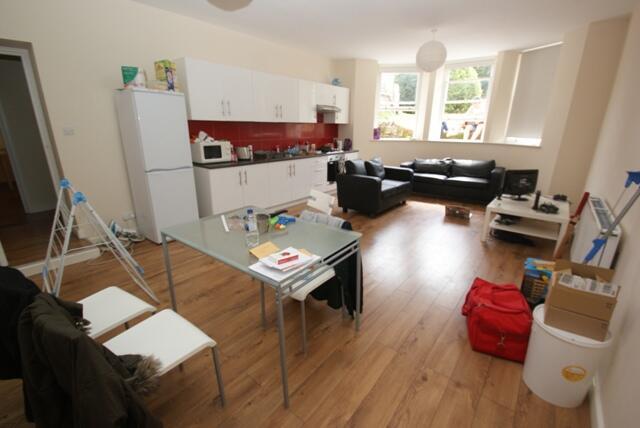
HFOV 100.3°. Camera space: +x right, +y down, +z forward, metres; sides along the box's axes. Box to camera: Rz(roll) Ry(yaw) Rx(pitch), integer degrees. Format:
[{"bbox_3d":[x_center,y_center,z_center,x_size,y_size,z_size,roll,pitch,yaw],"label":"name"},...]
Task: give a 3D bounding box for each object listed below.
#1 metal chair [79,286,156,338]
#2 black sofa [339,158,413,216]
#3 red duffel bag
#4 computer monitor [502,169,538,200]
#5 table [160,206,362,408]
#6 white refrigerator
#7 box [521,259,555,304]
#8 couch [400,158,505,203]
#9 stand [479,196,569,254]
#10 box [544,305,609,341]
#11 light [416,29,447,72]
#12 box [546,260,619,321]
[{"bbox_3d":[-1.303,0.594,1.517,0.460,0.790,0.490,10,19,30],"label":"metal chair"},{"bbox_3d":[1.104,-0.522,5.346,0.871,0.816,1.435,14,21,39],"label":"black sofa"},{"bbox_3d":[1.270,0.736,1.912,0.310,0.330,0.490,8,18,24],"label":"red duffel bag"},{"bbox_3d":[2.961,-0.402,3.944,0.390,0.400,0.160,2,16,4],"label":"computer monitor"},{"bbox_3d":[-0.415,0.493,1.954,1.171,0.752,0.771,12,20,35],"label":"table"},{"bbox_3d":[-2.189,-0.632,3.679,0.610,1.860,0.580,12,20,33],"label":"white refrigerator"},{"bbox_3d":[1.946,0.617,2.334,0.270,0.332,0.236,13,21,38],"label":"box"},{"bbox_3d":[2.976,-0.778,6.258,2.000,0.820,0.830,12,20,35],"label":"couch"},{"bbox_3d":[2.810,0.128,3.662,0.830,0.500,0.700,15,22,40],"label":"stand"},{"bbox_3d":[1.426,0.549,1.513,0.230,0.117,0.270,12,20,35],"label":"box"},{"bbox_3d":[1.519,-2.214,3.618,0.390,0.520,0.390,13,21,38],"label":"light"},{"bbox_3d":[1.438,0.413,1.480,0.240,0.165,0.290,14,21,39],"label":"box"}]

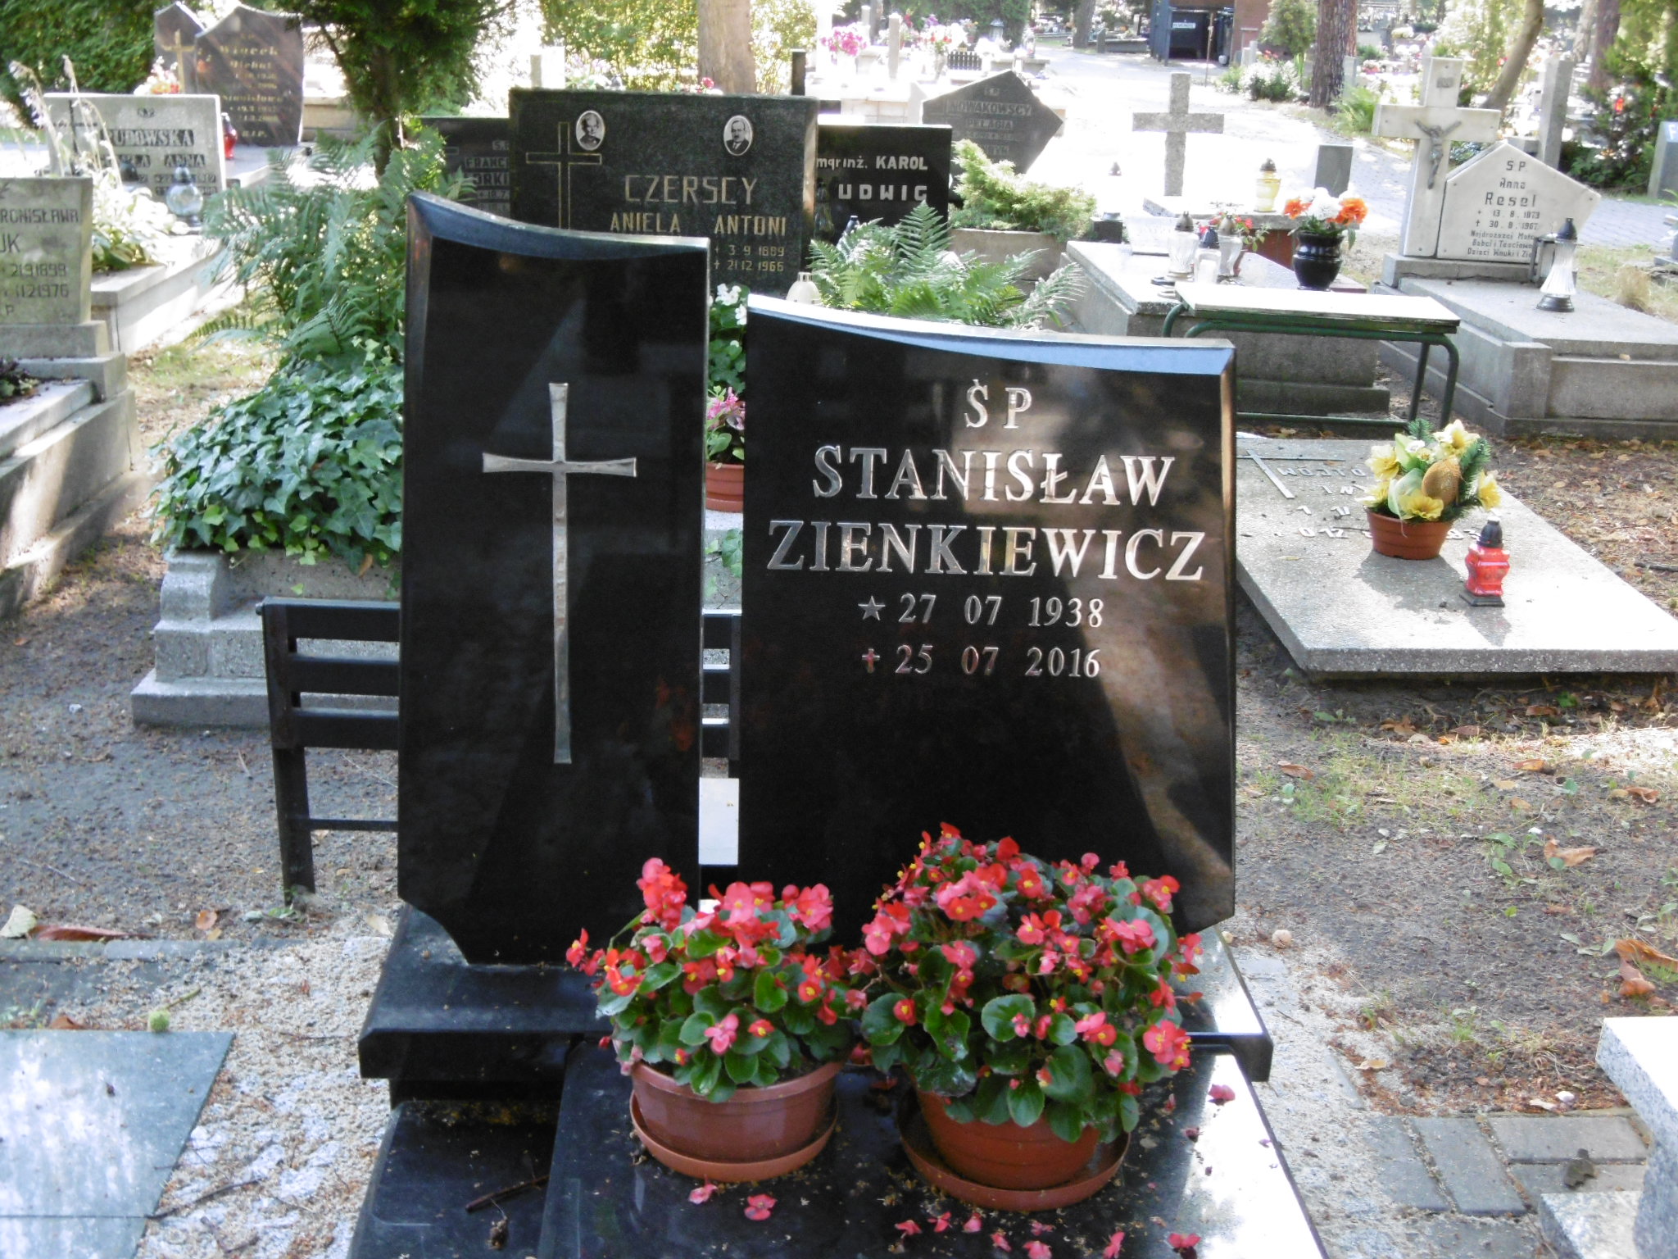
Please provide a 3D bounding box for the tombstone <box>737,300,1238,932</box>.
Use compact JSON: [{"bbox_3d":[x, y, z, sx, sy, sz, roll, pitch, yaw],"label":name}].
[{"bbox_3d":[0.185,0.005,2.474,0.600,0.810,0.090,0,15,-3],"label":"tombstone"}]

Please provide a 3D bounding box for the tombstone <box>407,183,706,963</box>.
[{"bbox_3d":[-0.312,-0.040,2.305,0.335,0.872,0.080,1,18,-3],"label":"tombstone"}]

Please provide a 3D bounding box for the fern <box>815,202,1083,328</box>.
[{"bbox_3d":[0.329,-1.068,6.350,0.800,0.500,0.650,1,18,-3],"label":"fern"}]

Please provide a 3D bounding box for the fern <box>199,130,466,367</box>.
[{"bbox_3d":[-1.394,-1.029,5.750,0.720,0.660,0.650,1,18,-3],"label":"fern"}]

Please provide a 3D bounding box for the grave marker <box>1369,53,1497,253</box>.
[{"bbox_3d":[2.311,-1.838,8.116,0.470,0.750,0.120,2,17,-3],"label":"grave marker"}]

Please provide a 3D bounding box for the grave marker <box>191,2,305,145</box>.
[{"bbox_3d":[-3.506,-3.319,12.469,0.660,0.840,0.110,0,16,-2],"label":"grave marker"}]

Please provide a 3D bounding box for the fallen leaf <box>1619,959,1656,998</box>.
[{"bbox_3d":[1.295,0.571,3.382,0.060,0.030,0.090,1,18,-3],"label":"fallen leaf"}]

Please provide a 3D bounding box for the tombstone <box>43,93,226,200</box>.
[{"bbox_3d":[-3.250,-2.195,9.685,0.800,0.580,0.110,0,18,-2],"label":"tombstone"}]

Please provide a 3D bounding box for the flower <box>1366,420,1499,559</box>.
[{"bbox_3d":[1.530,-0.368,5.384,0.330,0.341,0.280,1,18,-3],"label":"flower"}]

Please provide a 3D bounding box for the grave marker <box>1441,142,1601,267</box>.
[{"bbox_3d":[2.924,-1.832,8.919,0.690,0.512,0.100,2,18,-1],"label":"grave marker"}]

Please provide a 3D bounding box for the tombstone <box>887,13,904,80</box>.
[{"bbox_3d":[0.542,-5.676,20.261,0.150,0.700,0.150,0,18,-2],"label":"tombstone"}]

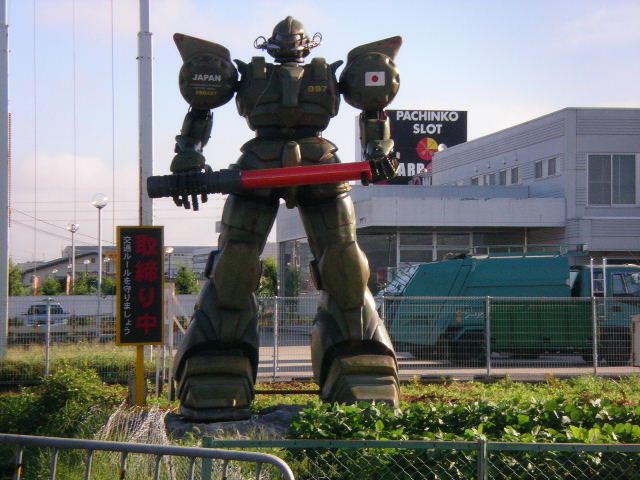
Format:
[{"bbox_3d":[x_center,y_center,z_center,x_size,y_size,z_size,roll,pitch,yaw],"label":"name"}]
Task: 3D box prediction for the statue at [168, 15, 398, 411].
[{"bbox_3d":[-0.460,-0.300,22.700,3.050,5.170,1.600,0,-2,-3],"label":"statue"}]

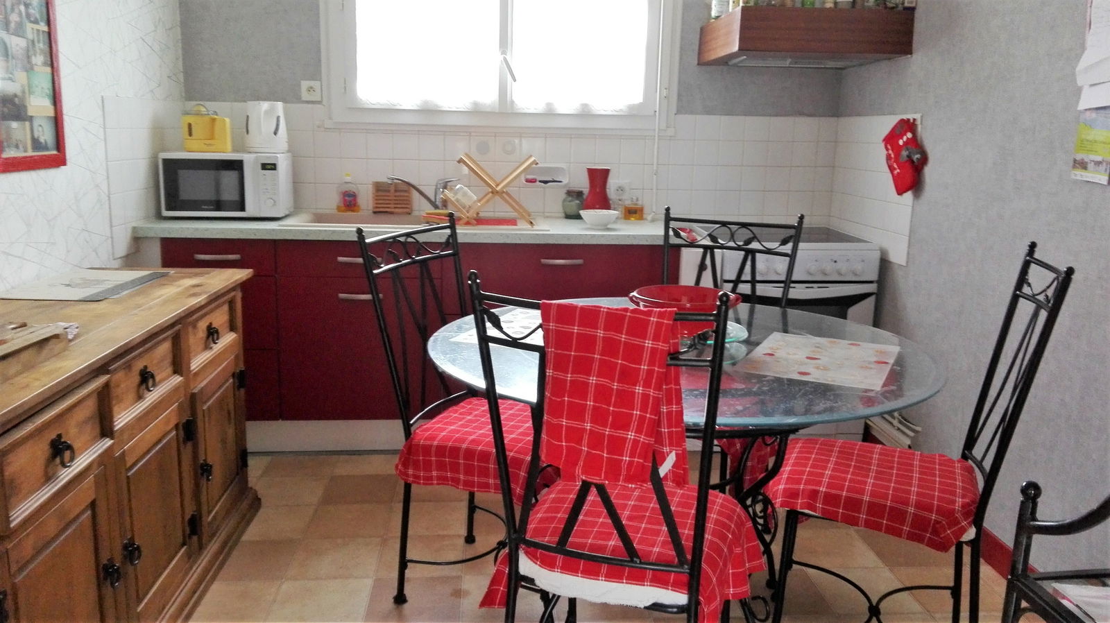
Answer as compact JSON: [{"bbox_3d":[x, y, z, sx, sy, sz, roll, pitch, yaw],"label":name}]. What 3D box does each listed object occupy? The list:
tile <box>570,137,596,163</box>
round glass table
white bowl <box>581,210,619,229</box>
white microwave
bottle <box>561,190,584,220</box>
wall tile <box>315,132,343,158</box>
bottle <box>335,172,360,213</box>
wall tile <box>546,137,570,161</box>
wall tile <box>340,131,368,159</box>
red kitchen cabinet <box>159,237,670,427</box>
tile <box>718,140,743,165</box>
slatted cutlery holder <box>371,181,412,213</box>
[{"bbox_3d":[0.127,-0.704,3.467,0.108,0.108,0.010,0,13,-5],"label":"tile"},{"bbox_3d":[0.273,0.426,1.905,1.115,0.735,1.115,0,11,-4],"label":"round glass table"},{"bbox_3d":[0.176,-0.366,3.146,0.145,0.064,0.145,1,13,0],"label":"white bowl"},{"bbox_3d":[-1.313,-0.514,3.220,0.430,0.248,0.315,0,13,-7],"label":"white microwave"},{"bbox_3d":[0.079,-0.454,3.397,0.089,0.124,0.089,0,12,-4],"label":"bottle"},{"bbox_3d":[-0.976,-0.716,3.413,0.108,0.108,0.010,0,11,-4],"label":"wall tile"},{"bbox_3d":[-0.868,-0.491,3.341,0.092,0.175,0.059,0,12,-4],"label":"bottle"},{"bbox_3d":[0.017,-0.705,3.458,0.108,0.108,0.010,0,13,-5],"label":"wall tile"},{"bbox_3d":[-0.850,-0.702,3.357,0.107,0.107,0.012,0,12,-4],"label":"wall tile"},{"bbox_3d":[-0.492,0.029,3.232,1.879,0.677,0.552,0,12,-4],"label":"red kitchen cabinet"},{"bbox_3d":[0.780,-0.704,3.527,0.108,0.108,0.010,0,11,-4],"label":"tile"},{"bbox_3d":[-0.696,-0.488,3.401,0.165,0.143,0.075,0,13,-5],"label":"slatted cutlery holder"}]

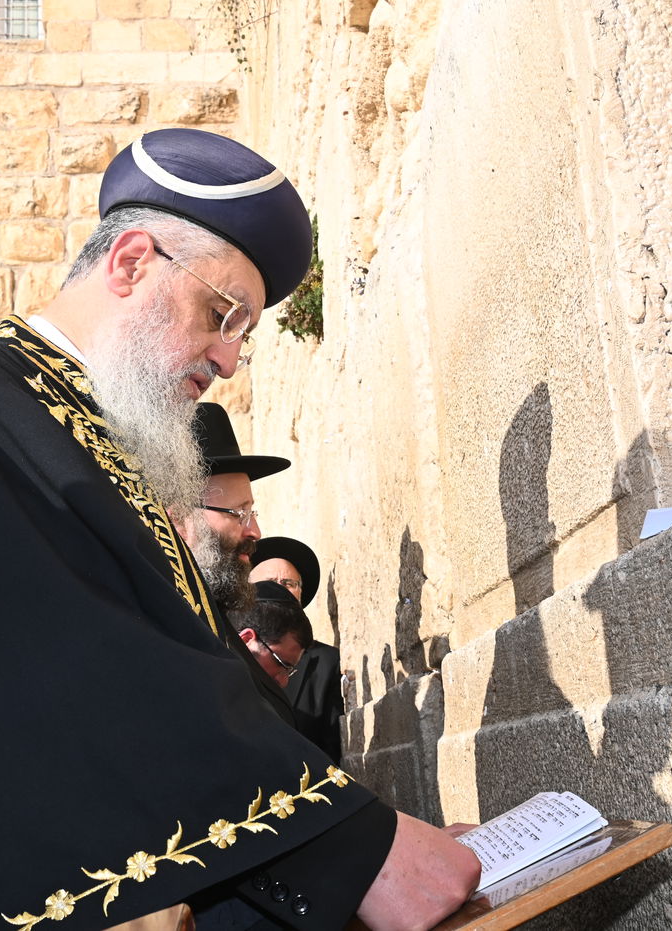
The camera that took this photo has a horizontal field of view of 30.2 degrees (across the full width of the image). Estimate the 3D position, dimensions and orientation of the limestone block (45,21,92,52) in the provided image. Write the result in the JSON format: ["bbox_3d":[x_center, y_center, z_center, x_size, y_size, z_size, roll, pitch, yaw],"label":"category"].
[{"bbox_3d":[-2.171,-3.425,10.163,0.365,0.291,0.280,-2,-15,-6],"label":"limestone block"}]

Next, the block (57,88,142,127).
[{"bbox_3d":[-1.810,-2.684,9.563,0.629,0.323,0.300,-2,-14,-7],"label":"block"}]

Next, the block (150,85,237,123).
[{"bbox_3d":[-1.158,-2.879,10.100,0.685,0.333,0.280,-2,-14,-7],"label":"block"}]

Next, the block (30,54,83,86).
[{"bbox_3d":[-2.246,-3.134,10.046,0.404,0.277,0.280,-2,-14,-7],"label":"block"}]

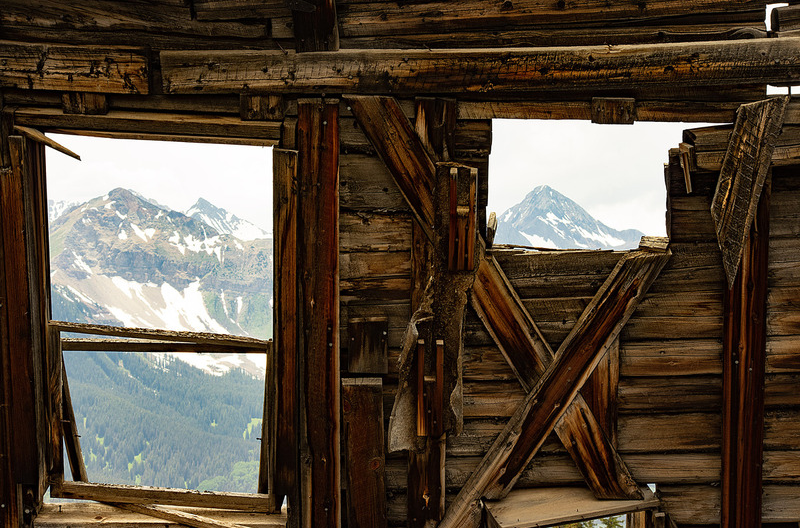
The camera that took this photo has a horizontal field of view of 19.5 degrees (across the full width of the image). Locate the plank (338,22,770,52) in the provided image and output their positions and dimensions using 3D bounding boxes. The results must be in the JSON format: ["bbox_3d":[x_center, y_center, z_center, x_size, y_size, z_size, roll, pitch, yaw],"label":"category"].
[{"bbox_3d":[0.590,-0.865,8.901,1.649,0.076,0.050,-2,6,0],"label":"plank"}]

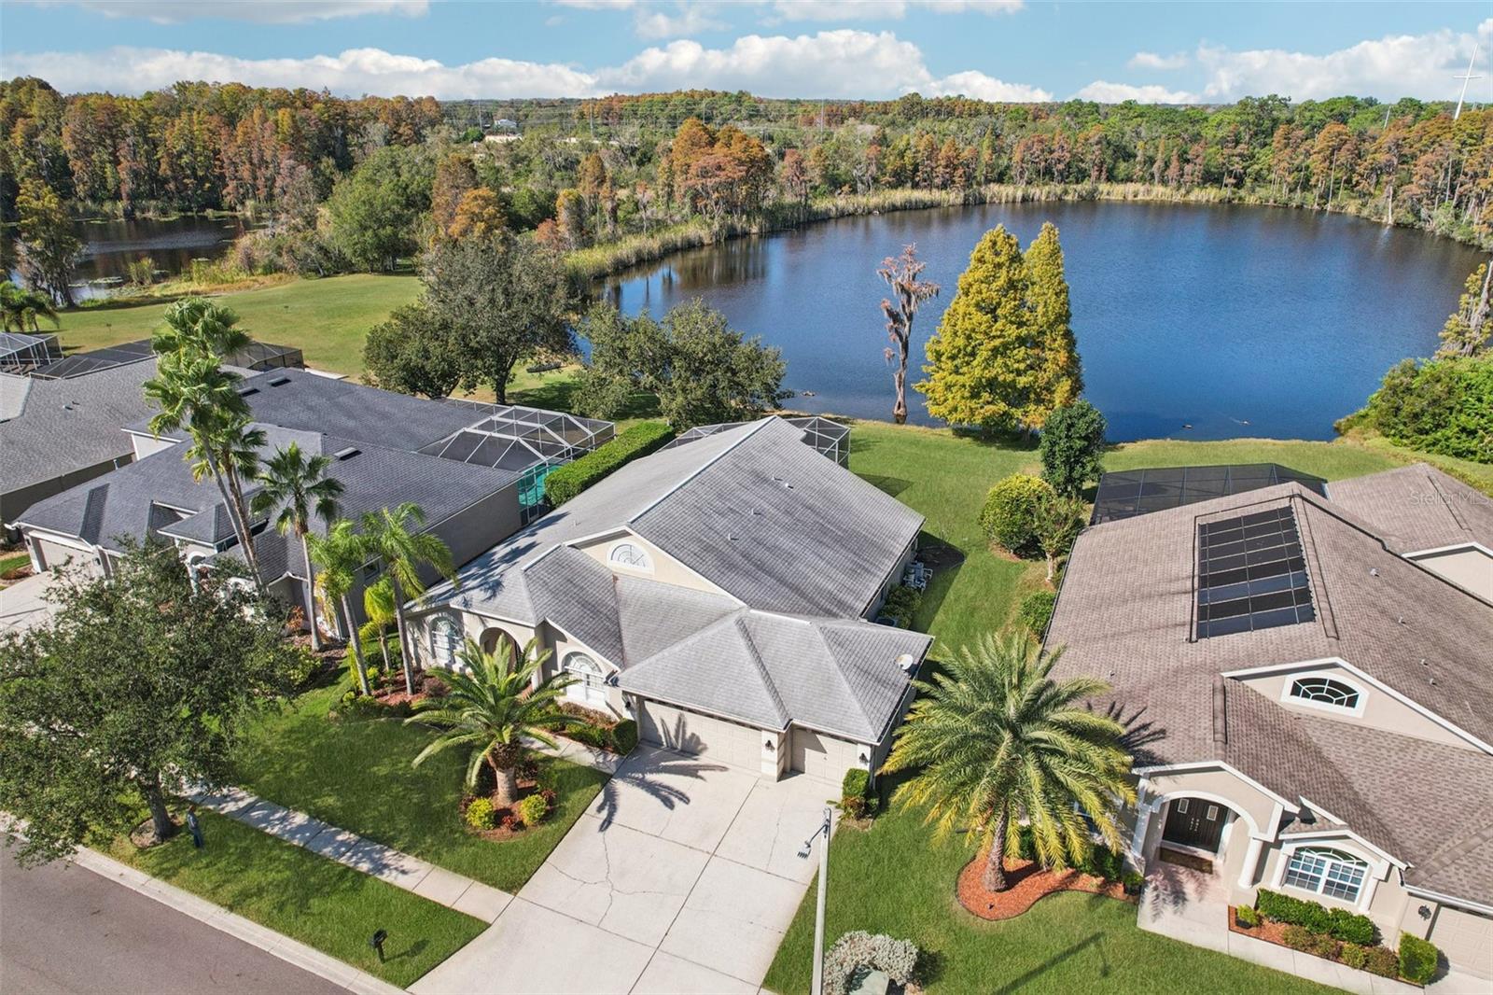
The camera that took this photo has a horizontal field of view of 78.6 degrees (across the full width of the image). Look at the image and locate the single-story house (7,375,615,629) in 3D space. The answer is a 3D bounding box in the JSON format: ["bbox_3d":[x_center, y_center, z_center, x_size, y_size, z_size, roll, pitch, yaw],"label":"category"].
[{"bbox_3d":[-22.834,-2.482,53.256,20.500,6.700,26.200,10,25,22],"label":"single-story house"}]

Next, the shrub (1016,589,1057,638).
[{"bbox_3d":[13.600,5.412,42.015,2.000,2.050,2.000,0,23,0],"label":"shrub"}]

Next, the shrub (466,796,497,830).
[{"bbox_3d":[-8.718,10.384,30.005,1.000,1.000,1.000,0,23,0],"label":"shrub"}]

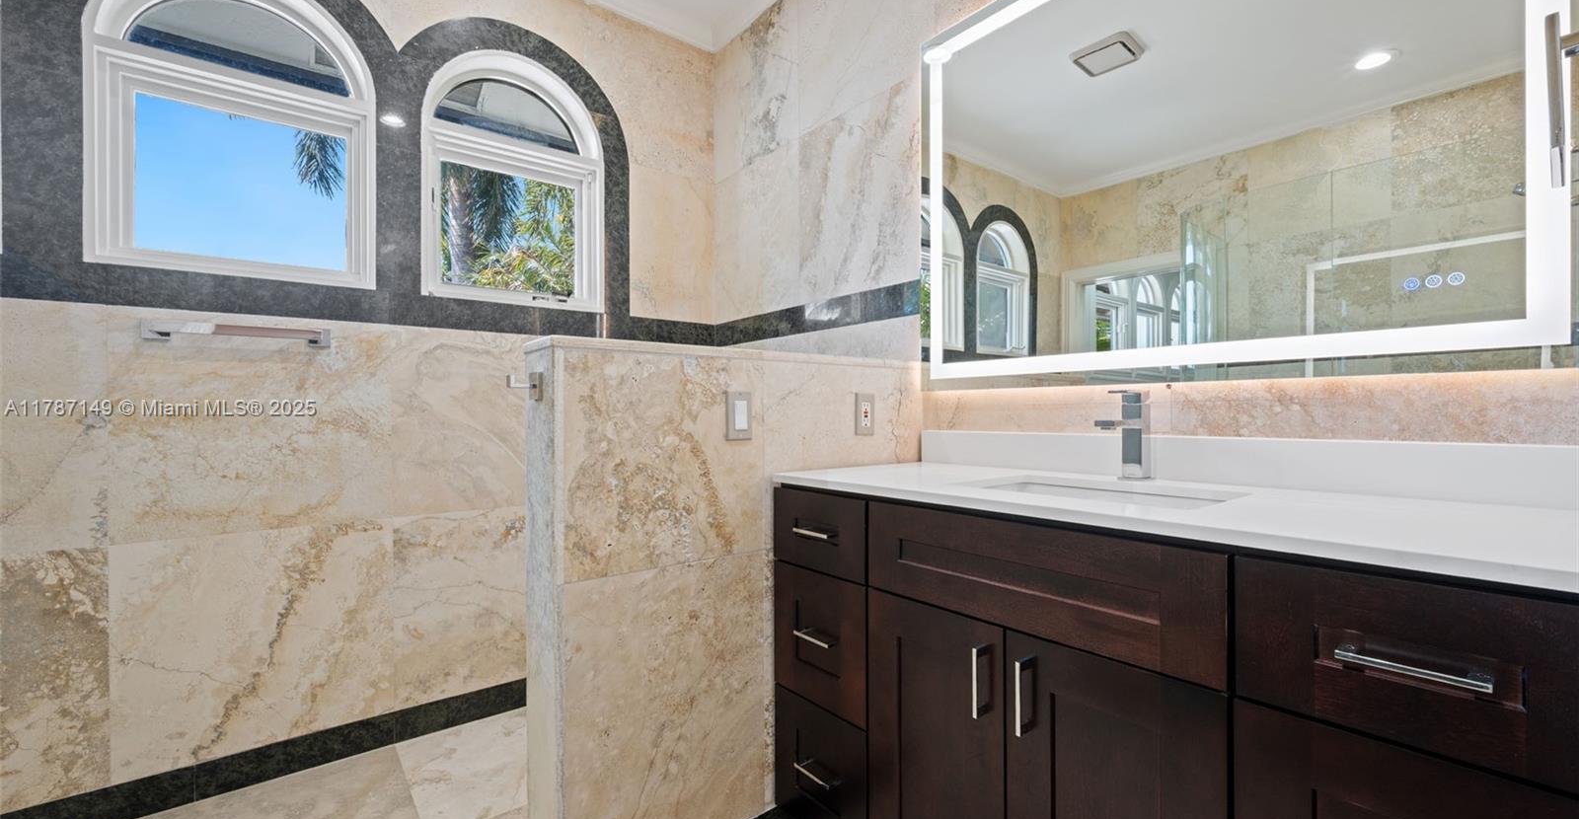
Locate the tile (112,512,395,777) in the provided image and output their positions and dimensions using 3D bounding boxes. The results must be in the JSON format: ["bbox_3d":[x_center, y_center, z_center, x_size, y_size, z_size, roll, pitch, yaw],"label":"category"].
[{"bbox_3d":[-1.504,0.655,1.767,0.612,0.612,0.015,0,0,-39],"label":"tile"}]

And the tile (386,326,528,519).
[{"bbox_3d":[-1.030,0.042,2.154,0.612,0.613,0.015,0,0,-39],"label":"tile"}]

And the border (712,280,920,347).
[{"bbox_3d":[0.036,-0.328,2.272,0.015,0.104,1.140,0,0,-39],"label":"border"}]

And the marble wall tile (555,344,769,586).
[{"bbox_3d":[-0.251,0.108,1.317,0.475,0.453,0.015,0,0,-39],"label":"marble wall tile"}]

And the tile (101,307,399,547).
[{"bbox_3d":[-1.508,0.042,1.769,0.612,0.613,0.015,0,0,-39],"label":"tile"}]

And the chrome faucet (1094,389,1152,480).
[{"bbox_3d":[0.688,0.055,1.263,0.175,0.191,0.044,0,0,-39],"label":"chrome faucet"}]

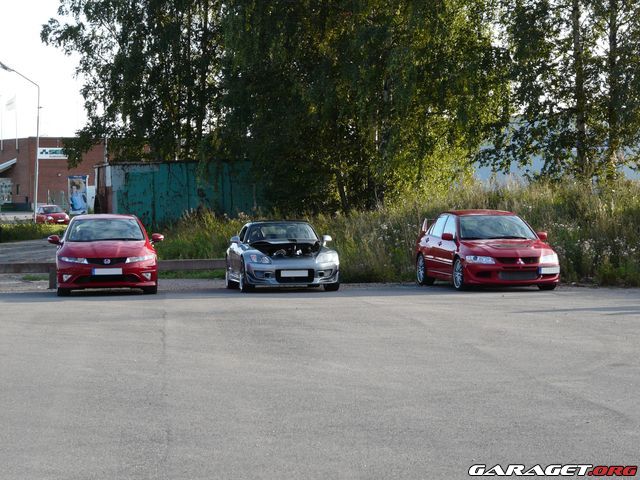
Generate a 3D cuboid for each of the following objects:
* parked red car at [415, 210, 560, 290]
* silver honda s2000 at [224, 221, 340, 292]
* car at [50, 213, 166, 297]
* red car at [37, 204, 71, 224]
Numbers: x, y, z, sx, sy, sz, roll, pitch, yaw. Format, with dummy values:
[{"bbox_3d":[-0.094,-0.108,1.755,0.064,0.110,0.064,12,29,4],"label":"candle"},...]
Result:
[{"bbox_3d":[3.016,0.161,36.800,1.780,1.450,4.490,0,1,-12],"label":"parked red car"},{"bbox_3d":[-0.728,0.290,36.700,1.760,1.270,4.130,0,1,-8],"label":"silver honda s2000"},{"bbox_3d":[-3.880,0.254,36.600,1.790,1.440,4.260,0,1,-7],"label":"car"},{"bbox_3d":[-17.600,-1.565,132.000,1.700,1.440,4.100,-1,1,-25],"label":"red car"}]

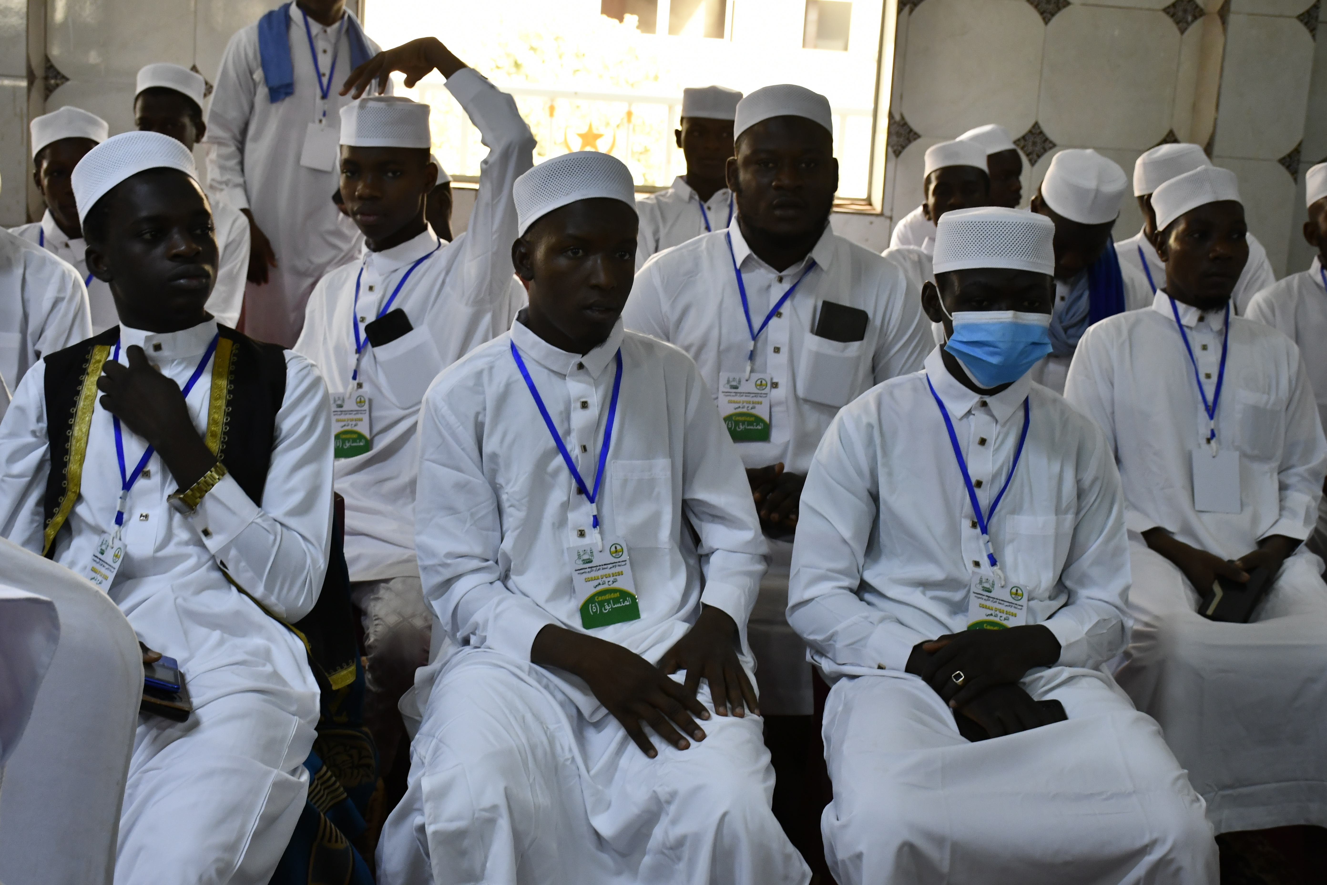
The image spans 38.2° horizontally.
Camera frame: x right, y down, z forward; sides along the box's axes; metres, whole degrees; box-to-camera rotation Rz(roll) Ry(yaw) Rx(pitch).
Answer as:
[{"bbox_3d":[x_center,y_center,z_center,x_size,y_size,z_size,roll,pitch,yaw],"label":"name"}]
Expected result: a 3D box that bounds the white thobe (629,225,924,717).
[{"bbox_3d":[0.195,0.011,3.286,0.560,0.790,0.700,3,11,2],"label":"white thobe"}]

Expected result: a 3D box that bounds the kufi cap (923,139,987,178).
[{"bbox_3d":[0.760,-0.741,4.980,0.167,0.088,0.185,1,-7,-8],"label":"kufi cap"}]

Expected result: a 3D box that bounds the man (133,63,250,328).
[{"bbox_3d":[-1.190,-0.230,4.628,0.500,1.350,0.720,4,11,8],"label":"man"}]

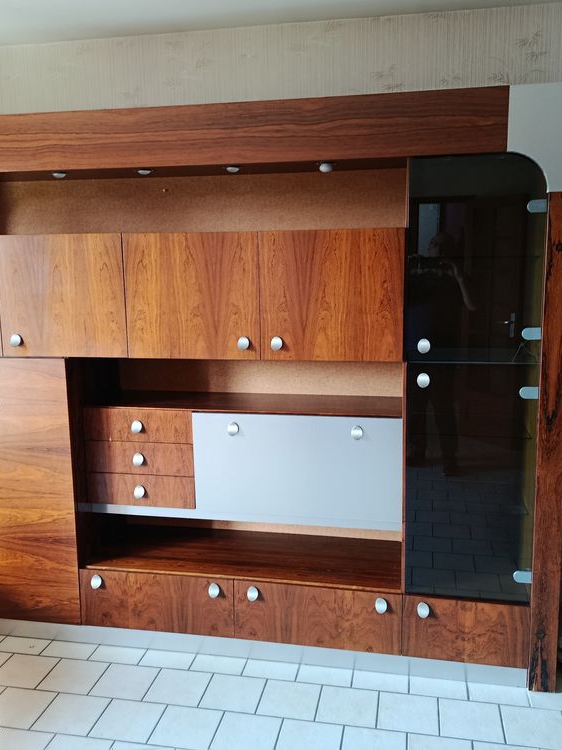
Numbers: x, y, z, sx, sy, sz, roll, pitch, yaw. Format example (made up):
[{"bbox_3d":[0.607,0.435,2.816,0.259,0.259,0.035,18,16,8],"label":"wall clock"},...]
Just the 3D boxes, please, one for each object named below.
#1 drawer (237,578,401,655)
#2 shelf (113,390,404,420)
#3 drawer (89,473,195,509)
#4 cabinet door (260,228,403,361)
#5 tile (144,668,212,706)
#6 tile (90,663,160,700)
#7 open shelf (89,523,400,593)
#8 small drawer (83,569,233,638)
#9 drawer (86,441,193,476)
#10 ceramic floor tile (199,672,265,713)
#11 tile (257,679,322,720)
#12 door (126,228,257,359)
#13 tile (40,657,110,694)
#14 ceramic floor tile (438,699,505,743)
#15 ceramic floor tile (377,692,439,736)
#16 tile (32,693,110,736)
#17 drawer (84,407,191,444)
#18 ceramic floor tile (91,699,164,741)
[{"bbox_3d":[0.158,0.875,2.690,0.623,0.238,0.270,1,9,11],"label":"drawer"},{"bbox_3d":[-0.130,0.115,2.749,1.211,0.020,0.375,1,9,11],"label":"shelf"},{"bbox_3d":[-0.510,0.424,2.846,0.435,0.126,0.334,1,9,11],"label":"drawer"},{"bbox_3d":[0.170,-0.268,2.366,0.493,0.445,0.030,1,9,11],"label":"cabinet door"},{"bbox_3d":[-0.368,1.129,2.493,0.199,0.010,0.199,1,9,11],"label":"tile"},{"bbox_3d":[-0.567,1.126,2.532,0.199,0.010,0.199,1,9,11],"label":"tile"},{"bbox_3d":[-0.132,0.723,2.813,1.225,0.022,0.433,1,9,11],"label":"open shelf"},{"bbox_3d":[-0.446,0.849,2.867,0.624,0.236,0.405,1,9,11],"label":"small drawer"},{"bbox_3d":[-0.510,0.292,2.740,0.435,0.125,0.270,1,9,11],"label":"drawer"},{"bbox_3d":[-0.167,1.130,2.450,0.200,0.010,0.200,1,9,11],"label":"ceramic floor tile"},{"bbox_3d":[0.032,1.137,2.414,0.199,0.010,0.199,1,9,11],"label":"tile"},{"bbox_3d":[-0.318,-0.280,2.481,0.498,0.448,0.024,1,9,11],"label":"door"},{"bbox_3d":[-0.763,1.118,2.563,0.200,0.010,0.200,1,9,11],"label":"tile"},{"bbox_3d":[0.630,1.147,2.296,0.200,0.010,0.199,1,9,11],"label":"ceramic floor tile"},{"bbox_3d":[0.430,1.142,2.337,0.200,0.010,0.200,1,9,11],"label":"ceramic floor tile"},{"bbox_3d":[-0.706,1.154,2.353,0.200,0.010,0.199,1,9,11],"label":"tile"},{"bbox_3d":[-0.528,0.174,2.878,0.447,0.132,0.326,1,9,11],"label":"drawer"},{"bbox_3d":[-0.507,1.158,2.314,0.200,0.010,0.199,1,9,11],"label":"ceramic floor tile"}]

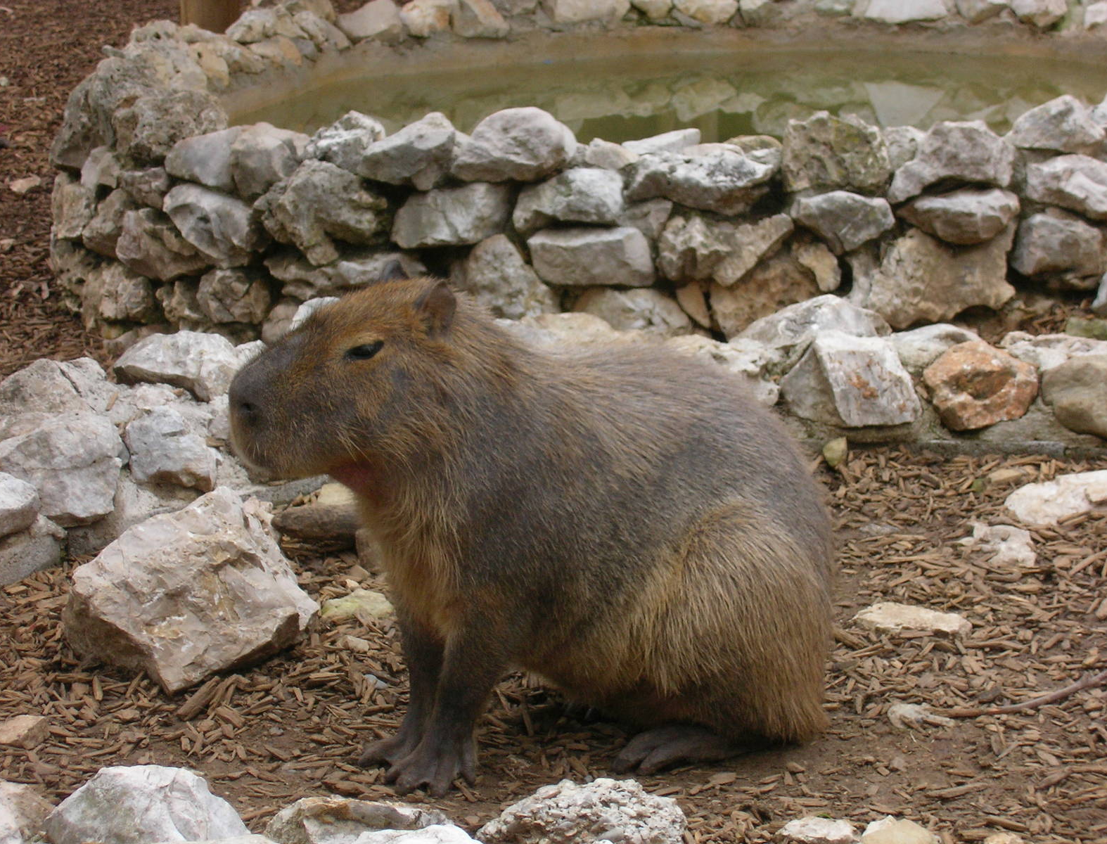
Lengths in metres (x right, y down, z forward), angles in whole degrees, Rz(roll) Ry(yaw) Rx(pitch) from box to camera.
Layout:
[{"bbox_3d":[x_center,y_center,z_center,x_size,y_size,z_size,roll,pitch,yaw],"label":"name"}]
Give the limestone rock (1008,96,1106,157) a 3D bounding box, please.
[{"bbox_3d":[1.071,-0.633,7.273,0.160,0.111,0.194,7,15,29],"label":"limestone rock"}]

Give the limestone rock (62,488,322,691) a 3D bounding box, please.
[{"bbox_3d":[-0.499,0.228,4.705,0.310,0.225,0.260,3,13,15],"label":"limestone rock"}]

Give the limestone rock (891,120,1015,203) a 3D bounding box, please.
[{"bbox_3d":[0.926,-0.606,7.947,0.295,0.192,0.221,0,12,0],"label":"limestone rock"}]

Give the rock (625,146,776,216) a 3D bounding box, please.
[{"bbox_3d":[0.283,-0.465,6.587,0.293,0.113,0.182,0,14,0],"label":"rock"}]

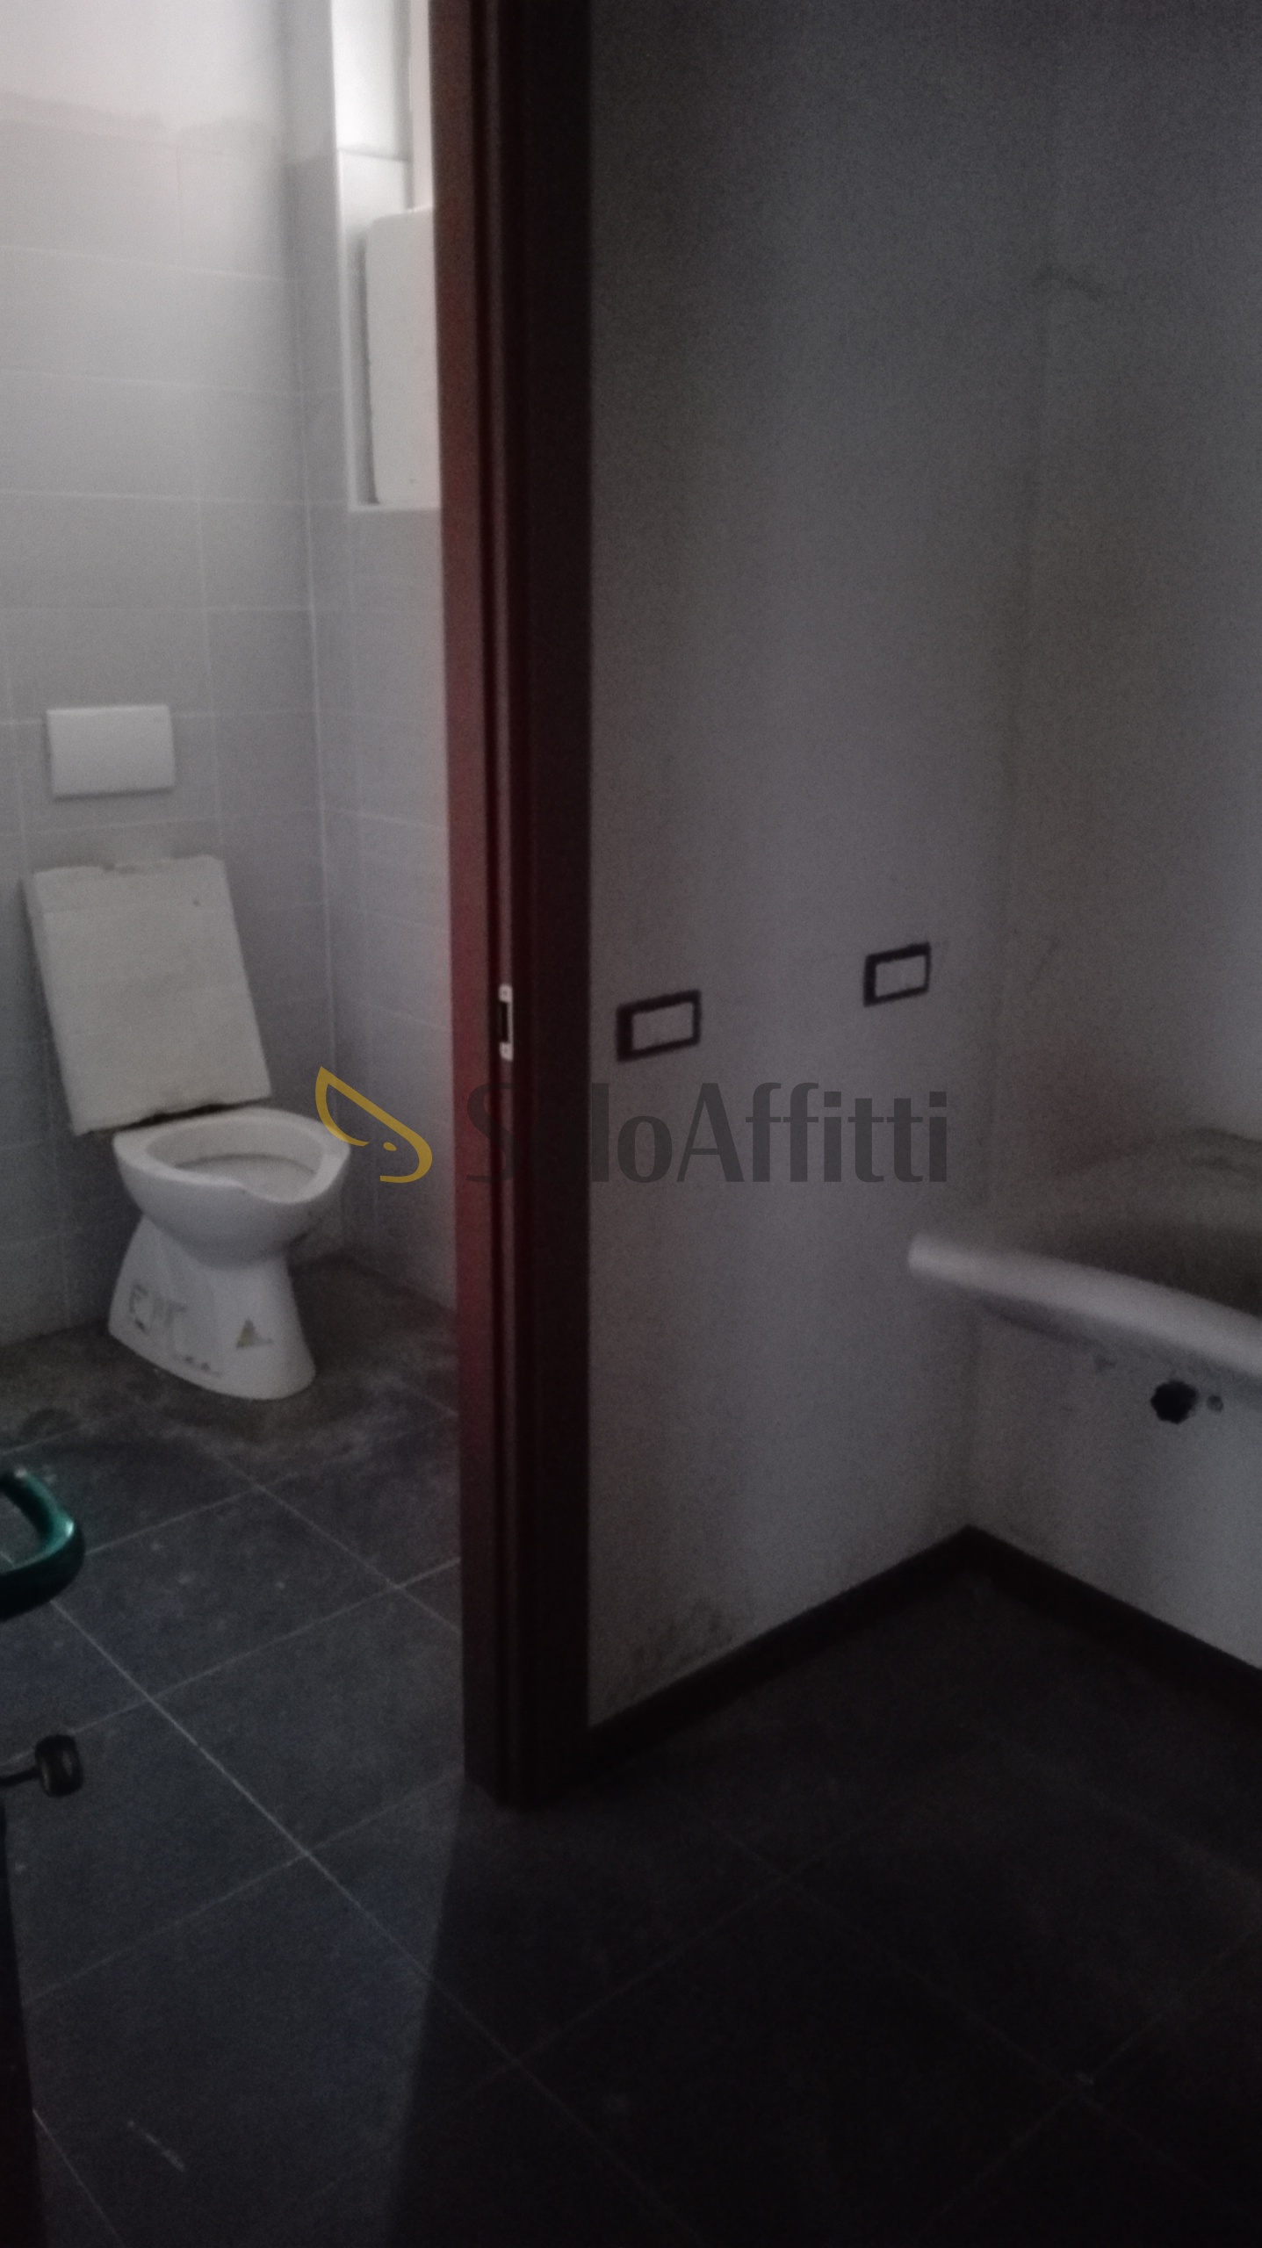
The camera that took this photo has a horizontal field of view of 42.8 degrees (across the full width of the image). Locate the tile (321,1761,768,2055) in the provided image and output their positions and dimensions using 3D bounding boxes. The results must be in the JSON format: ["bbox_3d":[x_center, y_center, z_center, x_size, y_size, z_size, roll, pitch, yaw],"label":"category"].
[{"bbox_3d":[-0.100,0.858,1.859,0.385,0.010,0.385,-14,22,-40],"label":"tile"}]

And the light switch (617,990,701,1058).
[{"bbox_3d":[0.030,-0.108,1.759,0.123,0.068,0.010,-14,22,-40],"label":"light switch"}]

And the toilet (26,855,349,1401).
[{"bbox_3d":[-0.783,0.001,3.143,0.420,0.940,0.660,-13,21,-40],"label":"toilet"}]

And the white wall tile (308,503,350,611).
[{"bbox_3d":[-0.595,-1.135,3.221,0.010,0.205,0.163,-14,22,-40],"label":"white wall tile"}]

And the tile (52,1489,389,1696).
[{"bbox_3d":[-0.622,0.691,2.408,0.385,0.010,0.385,-14,22,-40],"label":"tile"}]

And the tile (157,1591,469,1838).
[{"bbox_3d":[-0.361,0.775,2.134,0.385,0.010,0.385,-14,22,-40],"label":"tile"}]

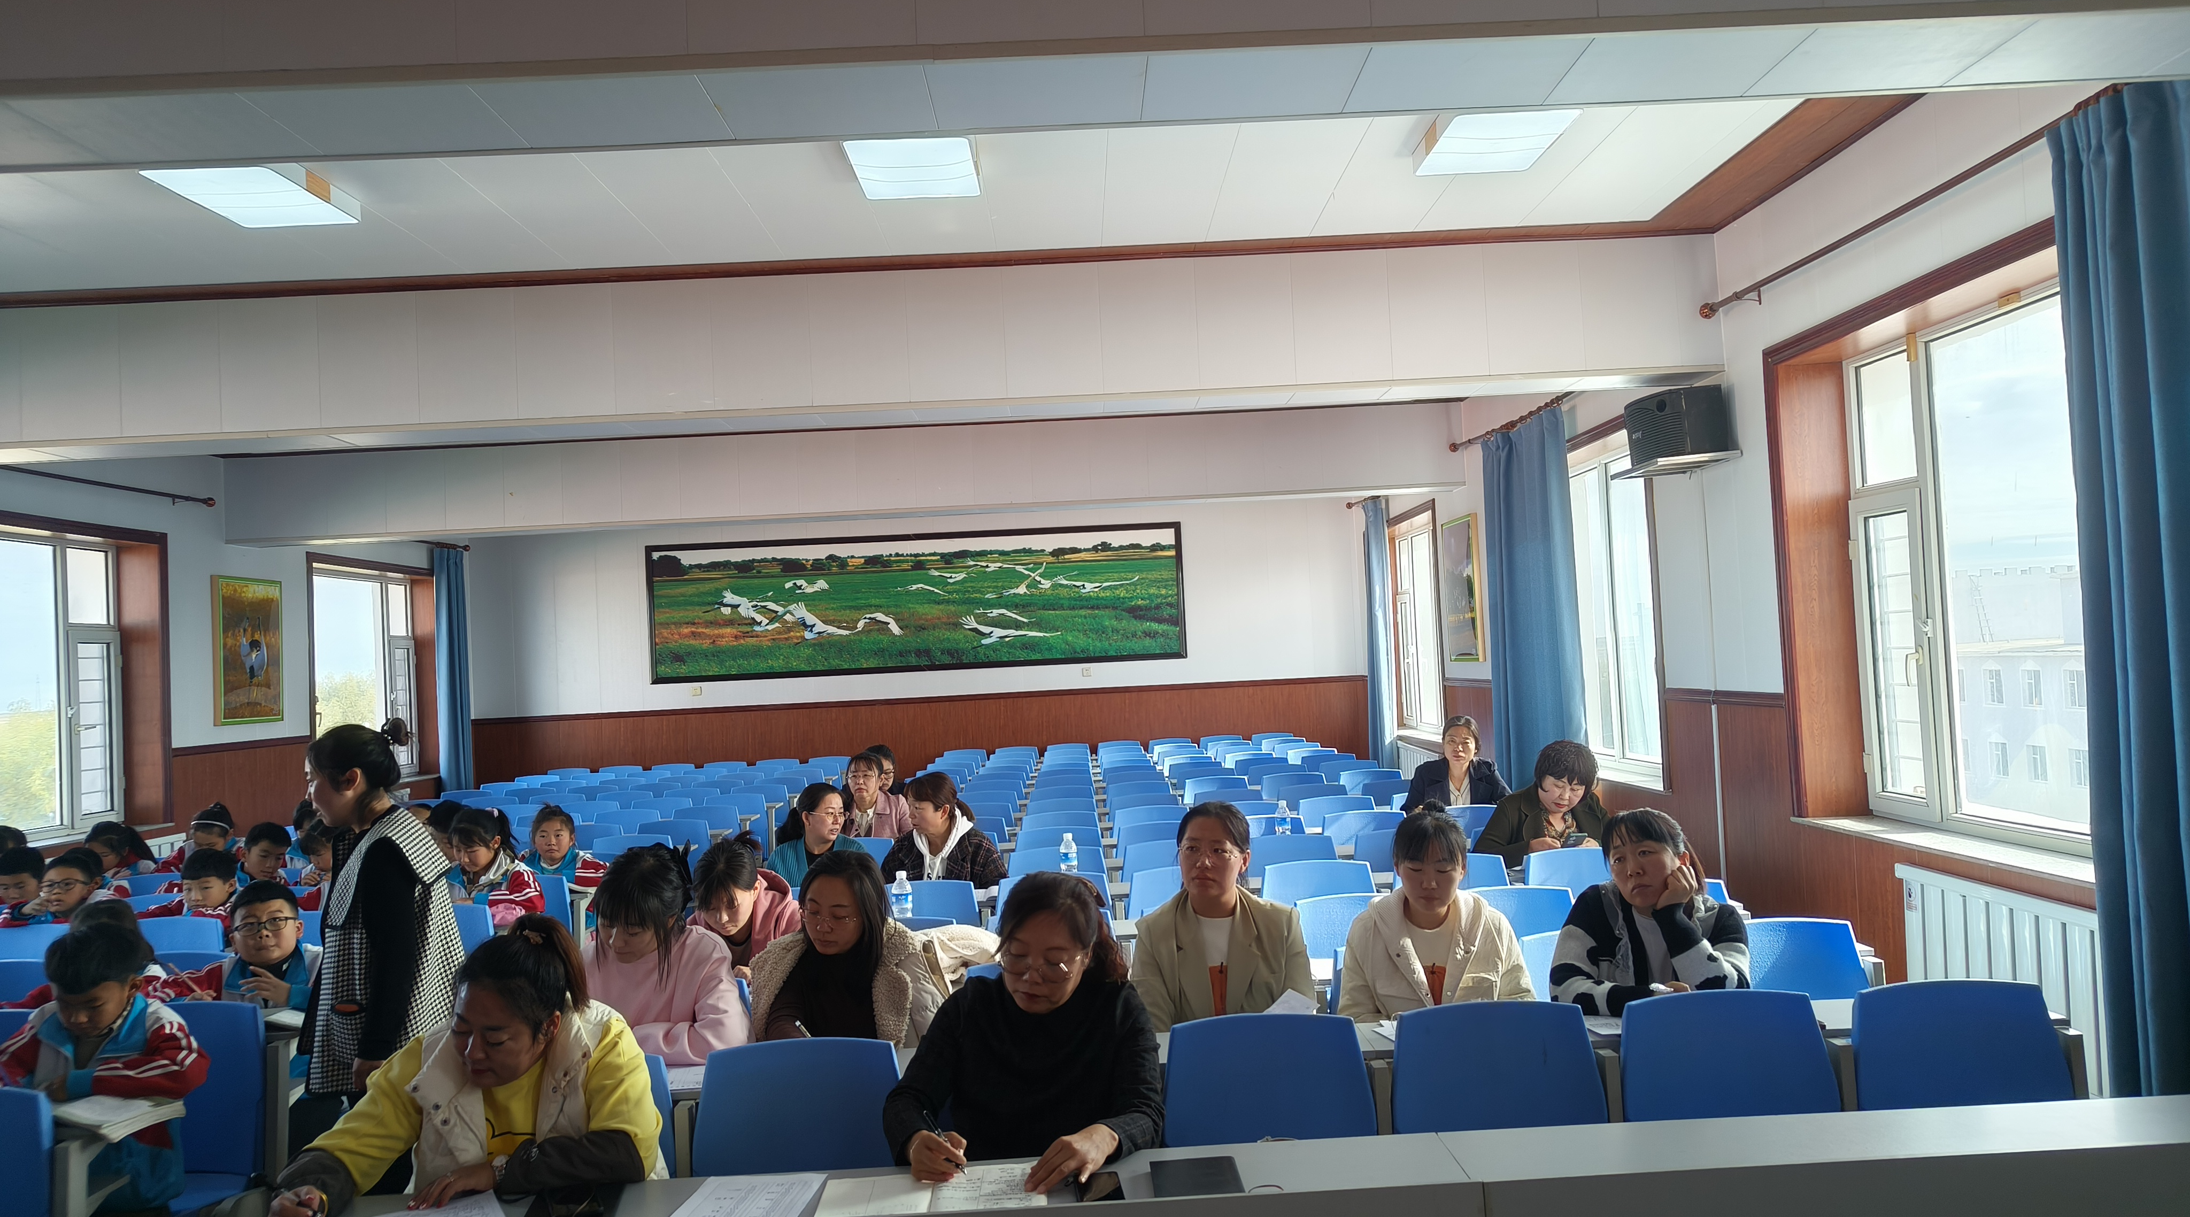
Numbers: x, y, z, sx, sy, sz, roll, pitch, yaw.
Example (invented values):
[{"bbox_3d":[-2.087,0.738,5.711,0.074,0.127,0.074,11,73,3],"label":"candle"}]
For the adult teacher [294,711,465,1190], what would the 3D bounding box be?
[{"bbox_3d":[-1.669,1.044,3.568,0.380,1.549,0.460,-2,-2,-11],"label":"adult teacher"}]

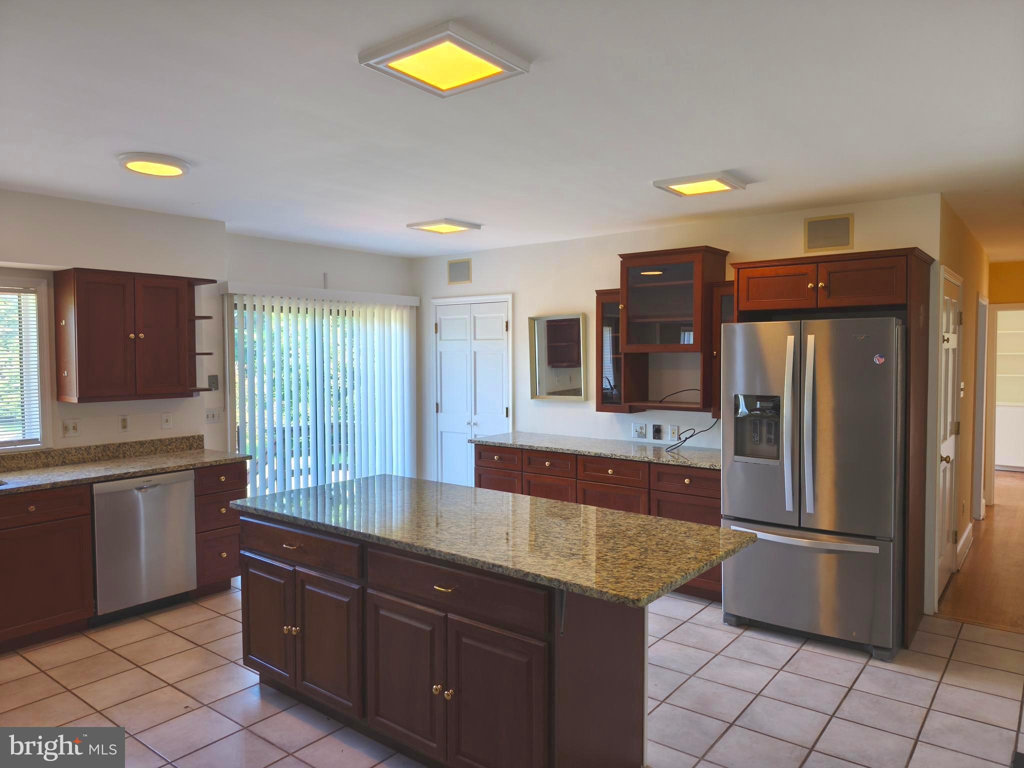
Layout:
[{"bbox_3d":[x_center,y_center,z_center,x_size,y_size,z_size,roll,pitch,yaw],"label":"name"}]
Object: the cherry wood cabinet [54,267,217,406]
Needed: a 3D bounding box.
[{"bbox_3d":[-2.467,-0.310,4.545,0.330,0.813,0.890,1,3,39],"label":"cherry wood cabinet"}]

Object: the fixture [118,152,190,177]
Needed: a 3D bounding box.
[{"bbox_3d":[-1.684,-1.026,3.206,0.304,0.040,0.304,-1,3,0],"label":"fixture"}]

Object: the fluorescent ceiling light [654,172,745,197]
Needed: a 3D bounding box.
[{"bbox_3d":[1.065,-1.117,3.850,0.371,0.033,0.371,1,2,38],"label":"fluorescent ceiling light"}]

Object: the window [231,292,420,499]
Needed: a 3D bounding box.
[{"bbox_3d":[-1.605,0.276,6.082,0.121,2.034,1.935,1,2,38],"label":"window"}]

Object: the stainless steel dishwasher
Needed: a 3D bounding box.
[{"bbox_3d":[-2.416,0.943,4.284,0.600,0.786,0.590,1,3,39],"label":"stainless steel dishwasher"}]

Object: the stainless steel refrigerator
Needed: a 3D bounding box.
[{"bbox_3d":[1.844,0.535,4.089,0.899,1.781,0.869,1,2,38],"label":"stainless steel refrigerator"}]

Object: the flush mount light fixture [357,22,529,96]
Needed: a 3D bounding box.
[{"bbox_3d":[-0.209,-0.995,2.112,0.360,0.035,0.360,1,3,39],"label":"flush mount light fixture"}]

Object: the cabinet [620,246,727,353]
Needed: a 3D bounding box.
[{"bbox_3d":[1.167,-0.579,4.930,0.646,0.709,0.443,1,2,38],"label":"cabinet"}]

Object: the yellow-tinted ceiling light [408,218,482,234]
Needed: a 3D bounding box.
[{"bbox_3d":[-0.494,-1.172,5.080,0.374,0.033,0.374,1,2,38],"label":"yellow-tinted ceiling light"}]

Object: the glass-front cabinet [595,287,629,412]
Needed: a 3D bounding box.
[{"bbox_3d":[0.813,-0.242,5.046,0.270,0.894,0.270,1,3,37],"label":"glass-front cabinet"}]

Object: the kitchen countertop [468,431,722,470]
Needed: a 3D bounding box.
[{"bbox_3d":[0.659,0.467,4.964,2.060,0.035,0.655,1,3,37],"label":"kitchen countertop"}]

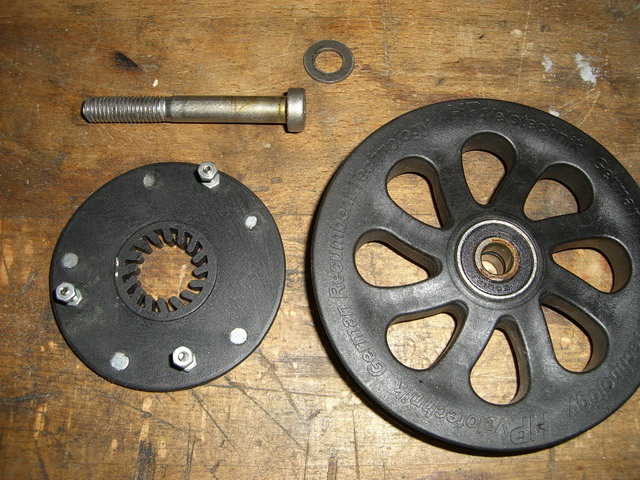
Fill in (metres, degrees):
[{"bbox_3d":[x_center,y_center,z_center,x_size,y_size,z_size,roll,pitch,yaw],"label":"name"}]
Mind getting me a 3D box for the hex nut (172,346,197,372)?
[{"bbox_3d":[-0.036,0.031,0.186,0.005,0.006,0.005,0,73,-1],"label":"hex nut"}]

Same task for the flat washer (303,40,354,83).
[{"bbox_3d":[0.003,-0.056,0.220,0.016,0.002,0.016,0,73,-1],"label":"flat washer"}]

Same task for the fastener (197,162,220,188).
[{"bbox_3d":[-0.032,-0.019,0.201,0.005,0.006,0.005,0,73,-1],"label":"fastener"}]

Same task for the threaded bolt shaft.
[{"bbox_3d":[-0.037,-0.039,0.209,0.067,0.013,0.013,0,73,1],"label":"threaded bolt shaft"}]

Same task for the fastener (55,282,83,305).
[{"bbox_3d":[-0.068,0.015,0.190,0.005,0.006,0.005,0,73,-1],"label":"fastener"}]

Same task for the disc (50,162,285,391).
[{"bbox_3d":[-0.043,0.009,0.198,0.067,0.005,0.067,0,73,-1],"label":"disc"}]

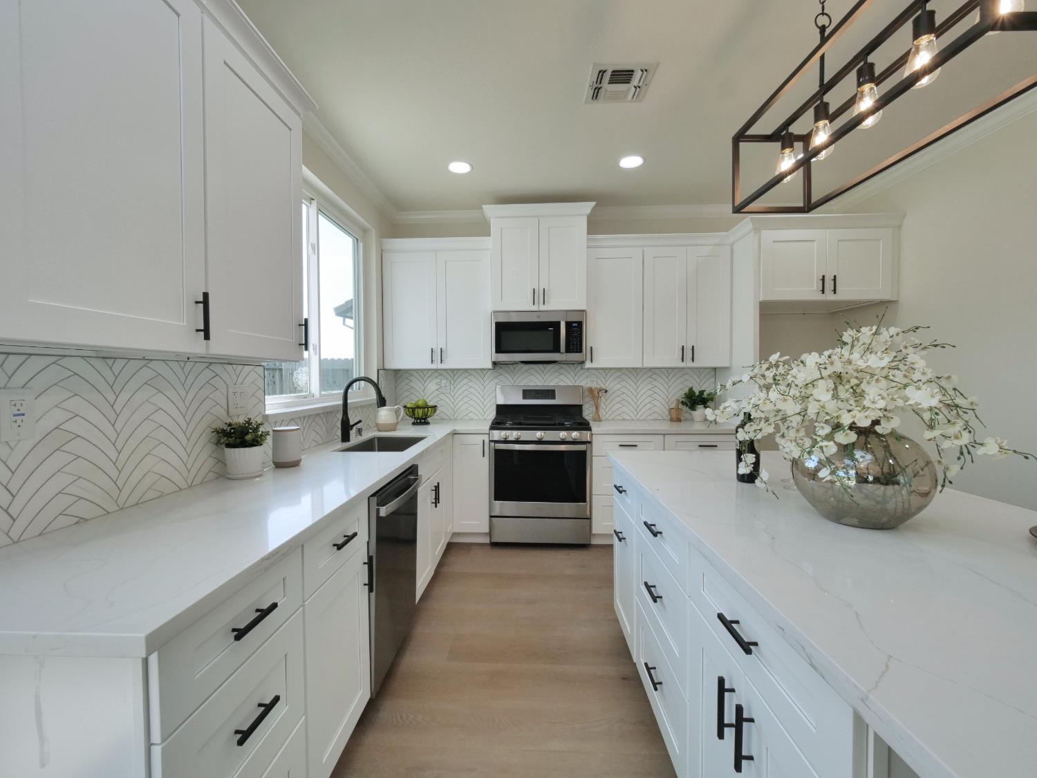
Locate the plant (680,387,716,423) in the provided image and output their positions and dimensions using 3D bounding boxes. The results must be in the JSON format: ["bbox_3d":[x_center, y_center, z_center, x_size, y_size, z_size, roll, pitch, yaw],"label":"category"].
[{"bbox_3d":[1.554,0.133,3.622,0.300,0.301,0.255,0,2,2],"label":"plant"}]

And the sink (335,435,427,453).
[{"bbox_3d":[-0.812,0.439,2.590,0.417,0.211,0.704,0,1,2],"label":"sink"}]

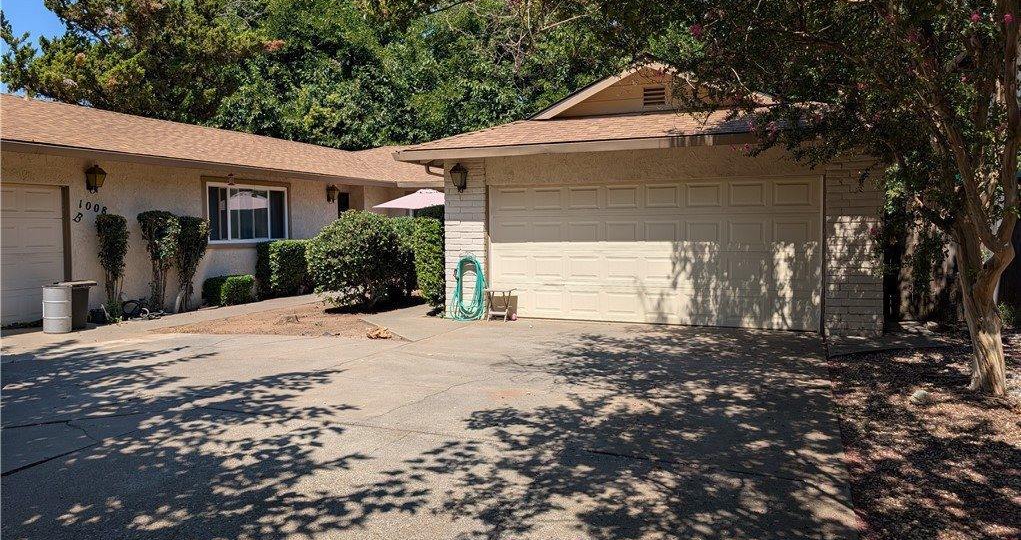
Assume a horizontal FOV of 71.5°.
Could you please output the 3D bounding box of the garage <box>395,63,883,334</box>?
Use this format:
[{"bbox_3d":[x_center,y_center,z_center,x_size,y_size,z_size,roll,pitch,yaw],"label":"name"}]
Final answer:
[{"bbox_3d":[2.945,-1.379,12.969,7.300,4.100,6.800,1,4,22],"label":"garage"}]

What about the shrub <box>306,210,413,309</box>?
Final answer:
[{"bbox_3d":[-2.836,-0.195,13.050,1.850,1.800,1.800,0,3,0],"label":"shrub"}]

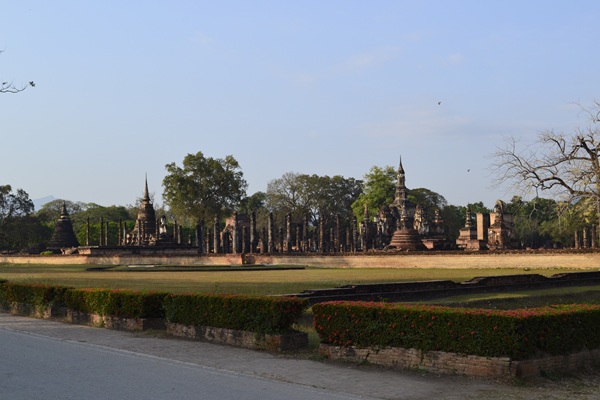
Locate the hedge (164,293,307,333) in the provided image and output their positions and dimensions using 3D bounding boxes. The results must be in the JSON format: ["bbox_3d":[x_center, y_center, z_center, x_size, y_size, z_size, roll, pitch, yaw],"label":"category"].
[{"bbox_3d":[-1.317,2.198,15.602,0.660,0.590,3.850,4,-6,-40],"label":"hedge"}]

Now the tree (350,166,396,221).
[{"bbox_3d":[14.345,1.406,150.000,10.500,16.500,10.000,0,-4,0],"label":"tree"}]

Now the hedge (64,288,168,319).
[{"bbox_3d":[-4.606,2.563,19.960,0.660,0.570,4.000,4,-6,-40],"label":"hedge"}]

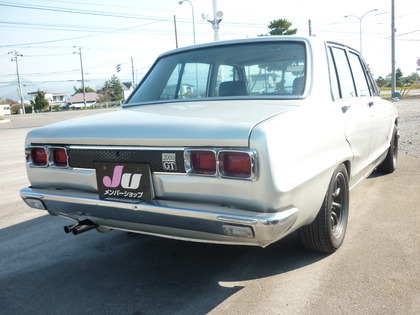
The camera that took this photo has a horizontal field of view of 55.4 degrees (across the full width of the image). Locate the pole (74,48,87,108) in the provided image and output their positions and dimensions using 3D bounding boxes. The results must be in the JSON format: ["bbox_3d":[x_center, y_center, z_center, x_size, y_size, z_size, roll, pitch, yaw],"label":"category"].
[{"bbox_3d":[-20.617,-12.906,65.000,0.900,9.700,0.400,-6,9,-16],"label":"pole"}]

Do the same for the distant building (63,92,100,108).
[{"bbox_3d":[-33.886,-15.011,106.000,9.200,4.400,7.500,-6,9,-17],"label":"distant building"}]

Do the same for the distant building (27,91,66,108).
[{"bbox_3d":[-46.124,-16.143,114.000,10.500,5.200,8.000,-7,9,-21],"label":"distant building"}]

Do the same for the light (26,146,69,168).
[{"bbox_3d":[-0.848,-0.005,2.135,0.335,0.115,0.065,2,10,30],"label":"light"}]

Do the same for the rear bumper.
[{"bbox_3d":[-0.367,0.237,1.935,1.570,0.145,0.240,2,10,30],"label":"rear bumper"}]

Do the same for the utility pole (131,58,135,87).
[{"bbox_3d":[-13.756,-13.666,72.000,0.320,8.800,0.320,-5,8,-10],"label":"utility pole"}]

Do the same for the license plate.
[{"bbox_3d":[-0.402,0.110,1.869,0.332,0.170,0.018,2,12,30],"label":"license plate"}]

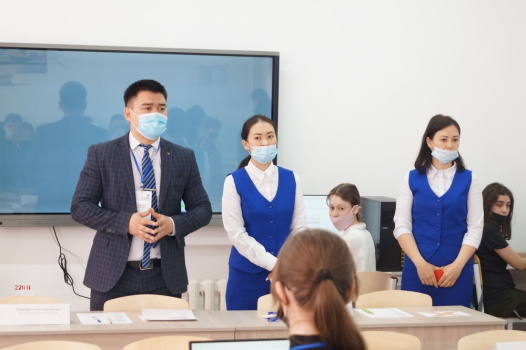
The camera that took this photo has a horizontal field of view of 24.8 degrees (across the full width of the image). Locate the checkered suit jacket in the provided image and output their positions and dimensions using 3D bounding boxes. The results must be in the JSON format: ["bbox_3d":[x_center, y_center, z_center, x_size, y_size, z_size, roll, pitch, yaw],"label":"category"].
[{"bbox_3d":[-0.550,0.175,5.420,0.620,0.730,0.360,0,3,-15],"label":"checkered suit jacket"}]

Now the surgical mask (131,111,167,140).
[{"bbox_3d":[-0.507,-0.222,5.370,0.150,0.130,0.110,-1,3,-32],"label":"surgical mask"}]

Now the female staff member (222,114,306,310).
[{"bbox_3d":[0.000,0.525,5.660,0.410,1.620,0.290,0,3,-18],"label":"female staff member"}]

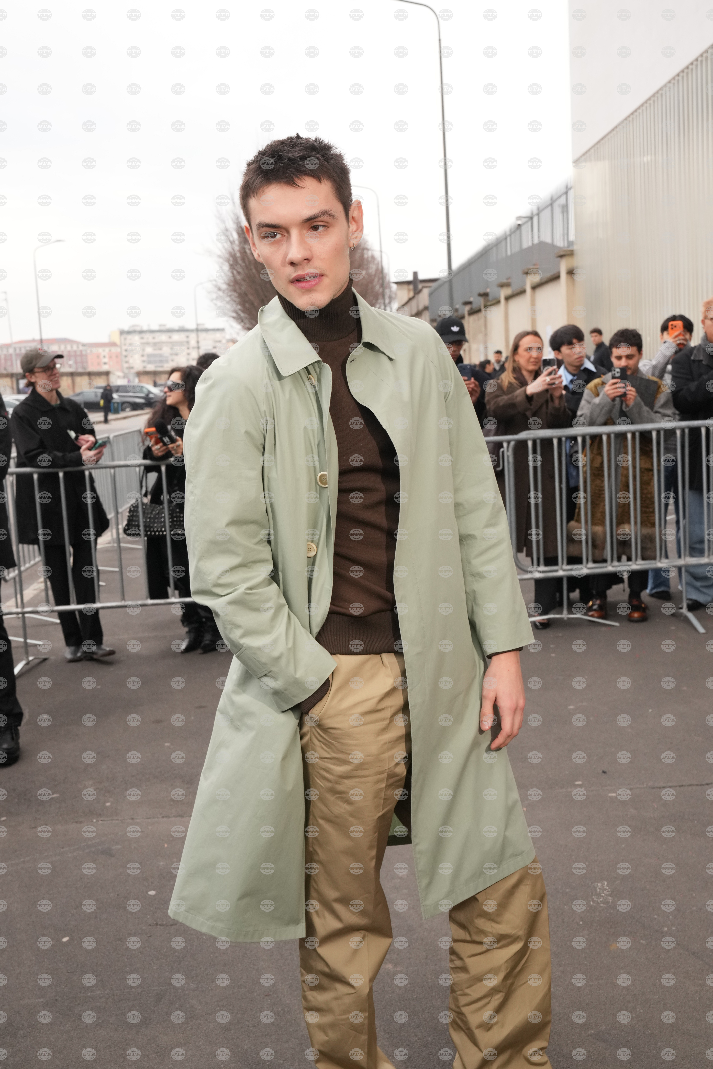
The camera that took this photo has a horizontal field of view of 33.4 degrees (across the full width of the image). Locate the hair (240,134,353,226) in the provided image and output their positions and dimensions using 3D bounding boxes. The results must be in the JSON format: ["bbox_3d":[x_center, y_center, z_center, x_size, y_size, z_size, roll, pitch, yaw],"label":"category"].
[{"bbox_3d":[-0.090,-0.516,1.820,0.165,0.175,0.205,-7,12,11],"label":"hair"}]

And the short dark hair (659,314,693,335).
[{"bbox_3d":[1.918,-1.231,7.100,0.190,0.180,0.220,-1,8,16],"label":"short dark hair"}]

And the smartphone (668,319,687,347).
[{"bbox_3d":[1.865,-1.169,6.900,0.076,0.157,0.012,-4,8,16],"label":"smartphone"}]

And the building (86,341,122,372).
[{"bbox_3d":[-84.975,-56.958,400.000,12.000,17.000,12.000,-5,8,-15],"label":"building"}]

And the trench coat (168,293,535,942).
[{"bbox_3d":[-0.015,0.105,1.950,0.570,1.010,0.400,-4,7,-10],"label":"trench coat"}]

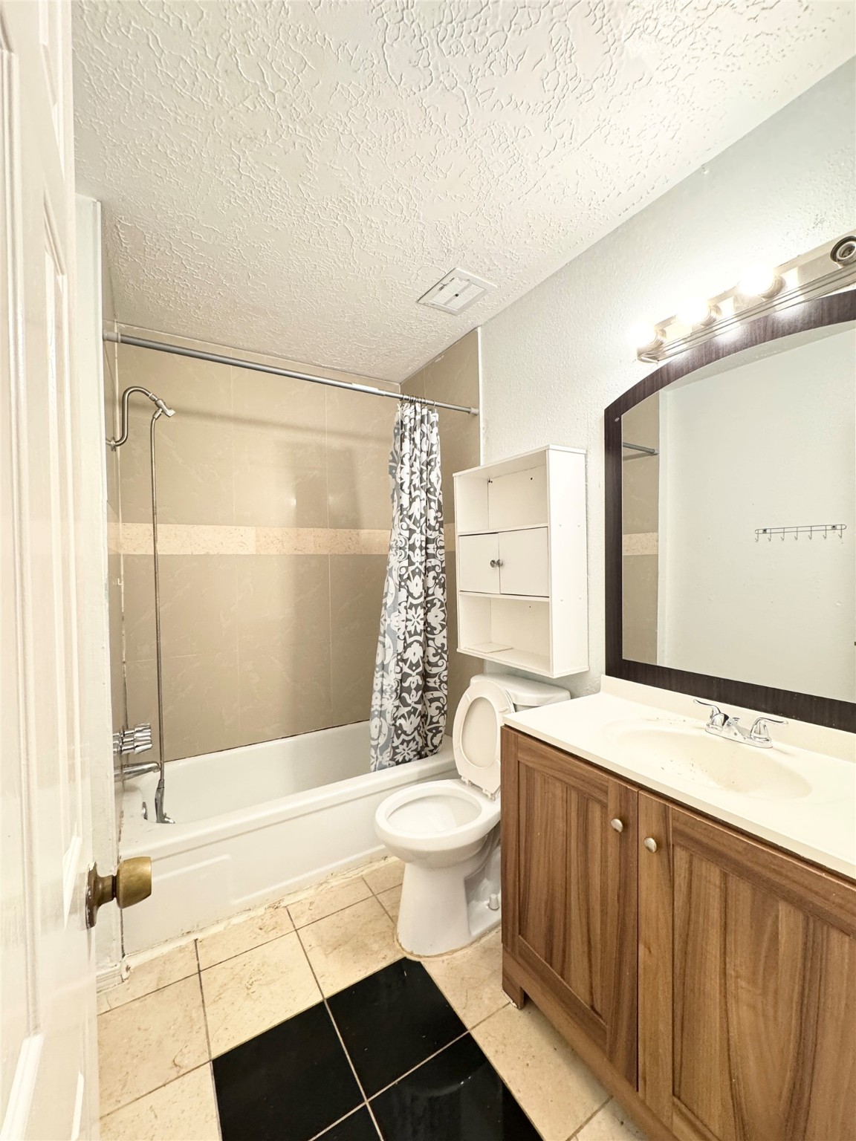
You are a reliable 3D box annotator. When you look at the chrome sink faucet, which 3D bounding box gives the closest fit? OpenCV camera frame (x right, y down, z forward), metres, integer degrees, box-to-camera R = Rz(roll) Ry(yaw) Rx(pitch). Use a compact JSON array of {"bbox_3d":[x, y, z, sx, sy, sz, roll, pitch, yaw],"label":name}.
[{"bbox_3d":[0.785,0.407,1.205,0.128,0.075,0.225,-2,2,-31],"label":"chrome sink faucet"}]

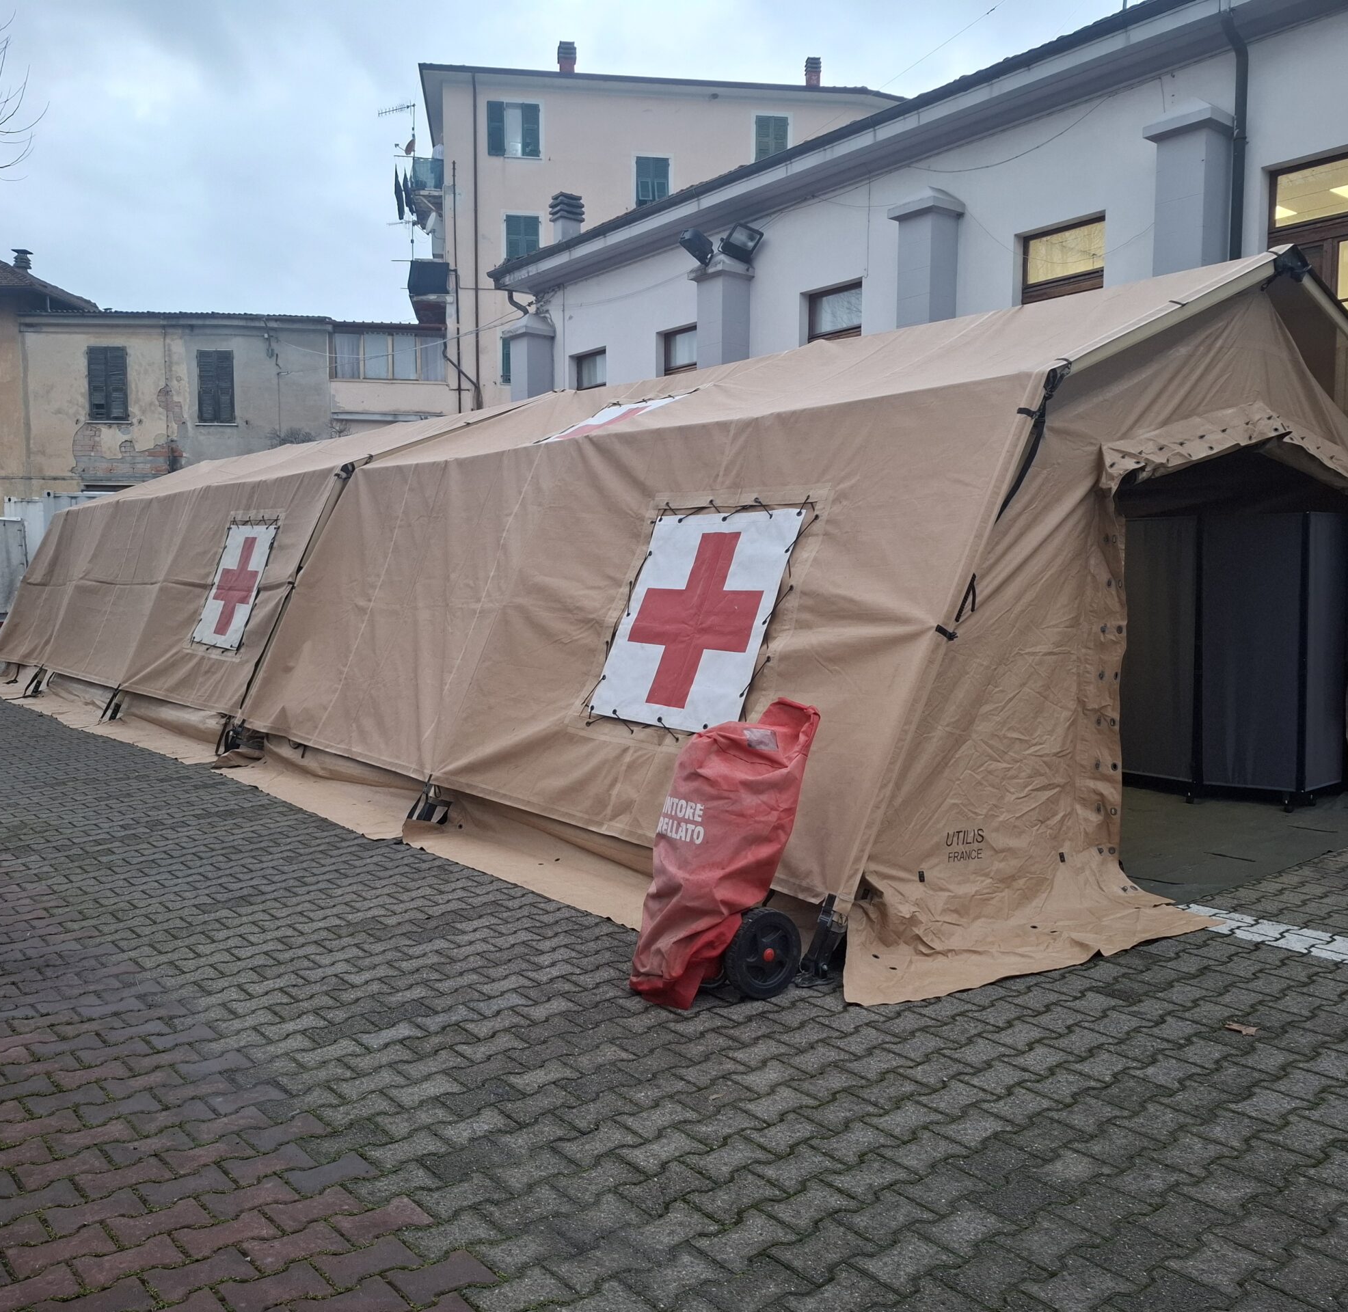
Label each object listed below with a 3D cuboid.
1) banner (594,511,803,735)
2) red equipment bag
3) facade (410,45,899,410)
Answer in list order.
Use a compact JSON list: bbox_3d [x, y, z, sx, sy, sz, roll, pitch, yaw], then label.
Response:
[{"bbox_3d":[0.087,-0.178,5.507,0.030,1.075,1.095,26,-12,-36],"label":"banner"},{"bbox_3d":[0.183,0.653,4.050,0.590,0.980,0.420,-3,5,-38],"label":"red equipment bag"},{"bbox_3d":[-0.526,-8.835,36.267,13.900,15.600,8.500,0,4,-7],"label":"facade"}]

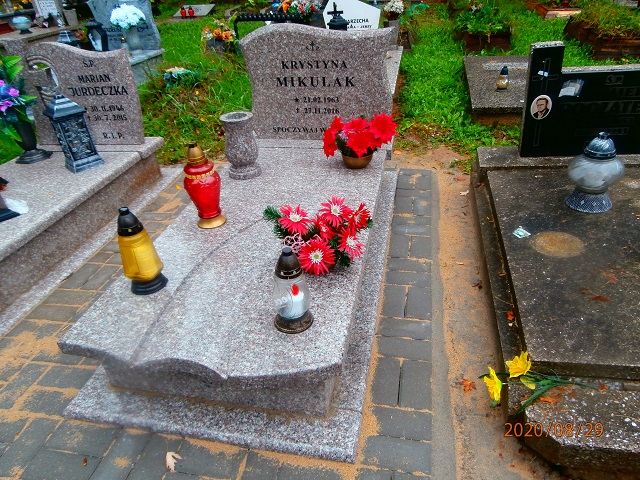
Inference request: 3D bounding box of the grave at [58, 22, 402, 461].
[{"bbox_3d":[-0.195,-0.306,1.890,0.945,0.925,1.935,3,34,12],"label":"grave"}]

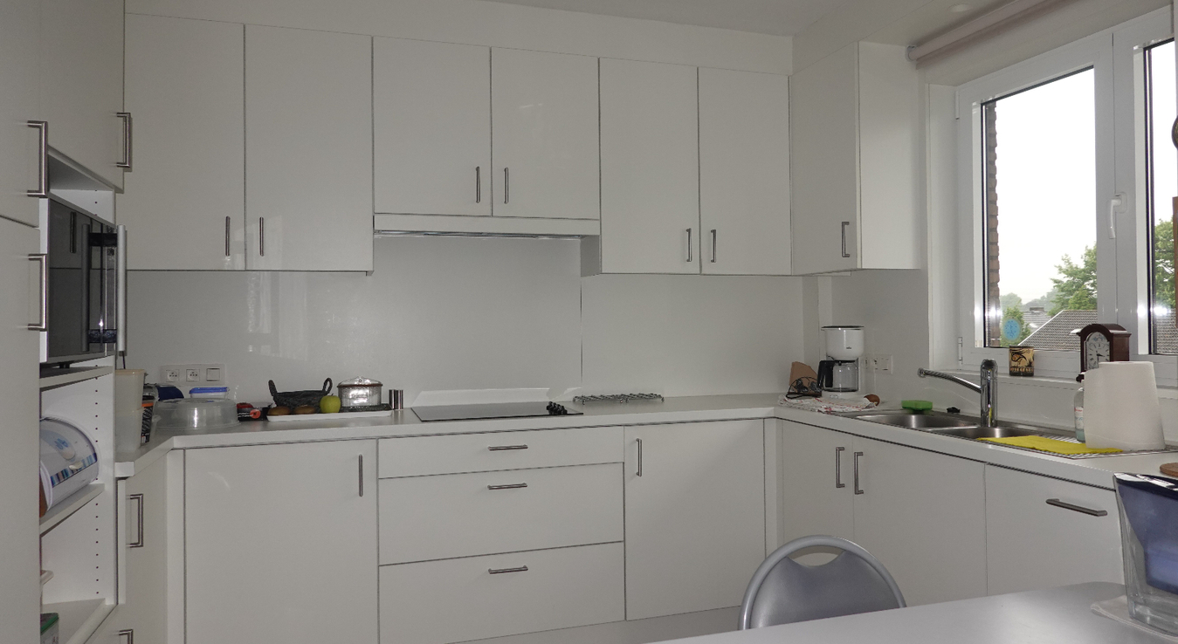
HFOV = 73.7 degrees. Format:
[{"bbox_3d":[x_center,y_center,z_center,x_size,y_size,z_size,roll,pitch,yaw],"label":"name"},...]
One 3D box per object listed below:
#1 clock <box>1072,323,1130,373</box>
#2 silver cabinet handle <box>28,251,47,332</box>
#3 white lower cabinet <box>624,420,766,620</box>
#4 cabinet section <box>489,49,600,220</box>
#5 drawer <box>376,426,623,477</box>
[{"bbox_3d":[1.594,0.098,2.437,0.070,0.183,0.135,-1,0,-17],"label":"clock"},{"bbox_3d":[-0.990,-0.053,1.413,0.035,0.139,0.012,-1,0,-17],"label":"silver cabinet handle"},{"bbox_3d":[0.341,0.762,3.327,0.600,0.741,0.550,-1,0,-17],"label":"white lower cabinet"},{"bbox_3d":[-0.214,-0.752,3.318,0.451,0.671,0.300,-1,0,-17],"label":"cabinet section"},{"bbox_3d":[-0.366,0.468,3.064,0.900,0.140,0.470,-1,0,-17],"label":"drawer"}]

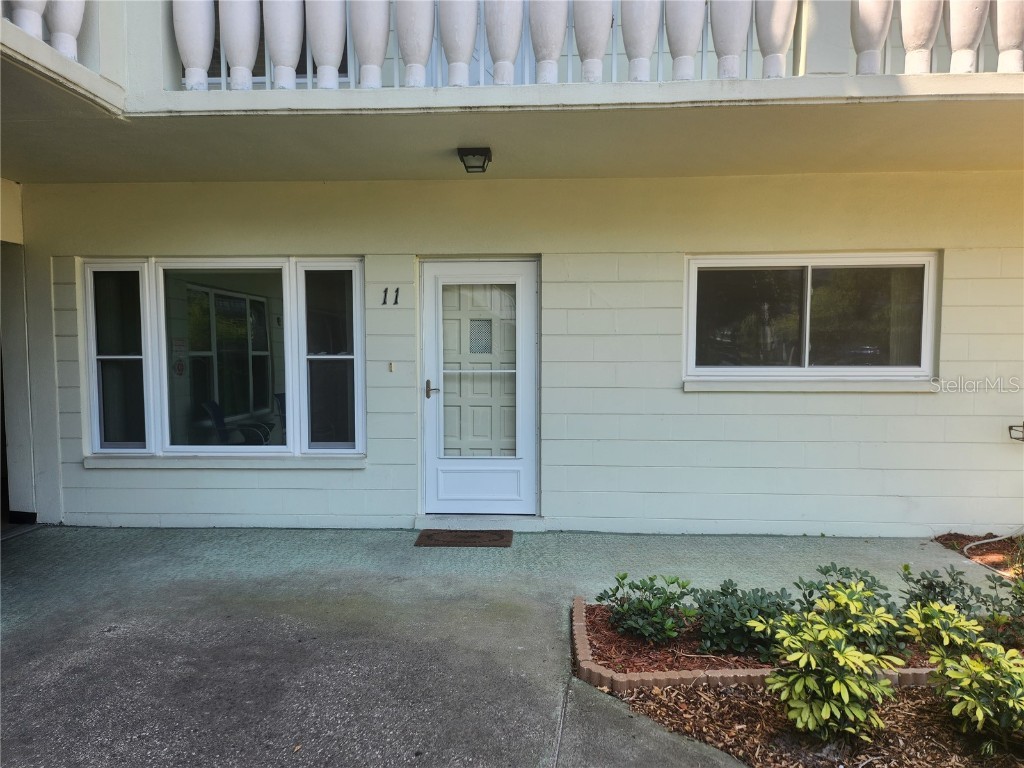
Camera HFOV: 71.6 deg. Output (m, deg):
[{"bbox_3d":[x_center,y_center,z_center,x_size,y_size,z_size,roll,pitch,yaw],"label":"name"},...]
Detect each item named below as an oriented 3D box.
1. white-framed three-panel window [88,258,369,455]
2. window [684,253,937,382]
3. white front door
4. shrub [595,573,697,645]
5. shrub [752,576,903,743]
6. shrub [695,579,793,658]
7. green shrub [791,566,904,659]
[{"bbox_3d":[-2.298,-0.213,5.715,2.264,1.566,0.110,0,4,3],"label":"white-framed three-panel window"},{"bbox_3d":[2.268,-0.512,5.456,1.867,0.967,0.110,0,4,3],"label":"window"},{"bbox_3d":[-0.254,0.039,5.613,0.925,2.006,0.090,0,4,3],"label":"white front door"},{"bbox_3d":[0.646,1.074,3.434,0.470,0.330,0.430,0,4,3],"label":"shrub"},{"bbox_3d":[1.201,1.053,2.711,0.560,0.560,0.520,0,4,3],"label":"shrub"},{"bbox_3d":[1.081,1.077,3.301,0.480,0.340,0.440,0,4,3],"label":"shrub"},{"bbox_3d":[1.584,1.050,3.323,0.520,0.390,0.460,0,4,3],"label":"green shrub"}]

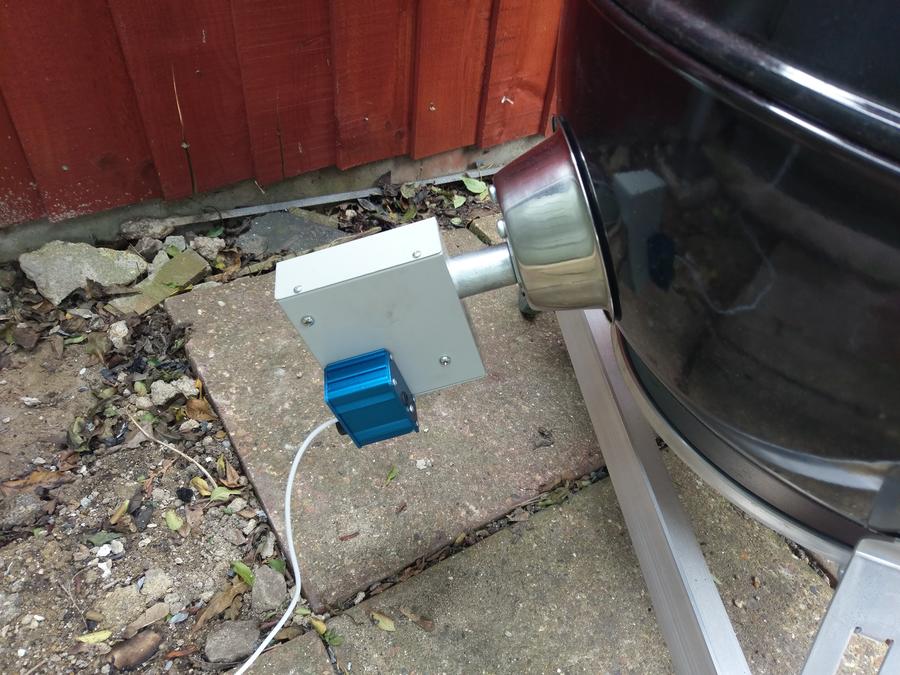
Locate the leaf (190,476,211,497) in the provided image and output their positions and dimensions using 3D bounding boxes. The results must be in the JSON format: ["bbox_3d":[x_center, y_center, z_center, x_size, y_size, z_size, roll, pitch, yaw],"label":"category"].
[{"bbox_3d":[-0.233,0.139,0.632,0.013,0.006,0.027,-30,52,-34],"label":"leaf"}]

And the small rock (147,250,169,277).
[{"bbox_3d":[-0.391,-0.099,0.903,0.028,0.017,0.047,5,42,-3],"label":"small rock"}]

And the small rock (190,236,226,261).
[{"bbox_3d":[-0.336,-0.124,0.940,0.048,0.029,0.039,-16,47,-25],"label":"small rock"}]

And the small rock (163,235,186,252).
[{"bbox_3d":[-0.373,-0.126,0.917,0.031,0.020,0.023,7,44,0],"label":"small rock"}]

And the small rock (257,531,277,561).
[{"bbox_3d":[-0.171,0.194,0.632,0.016,0.011,0.031,7,42,-1],"label":"small rock"}]

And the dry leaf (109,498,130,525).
[{"bbox_3d":[-0.325,0.171,0.665,0.009,0.007,0.030,15,45,8],"label":"dry leaf"}]

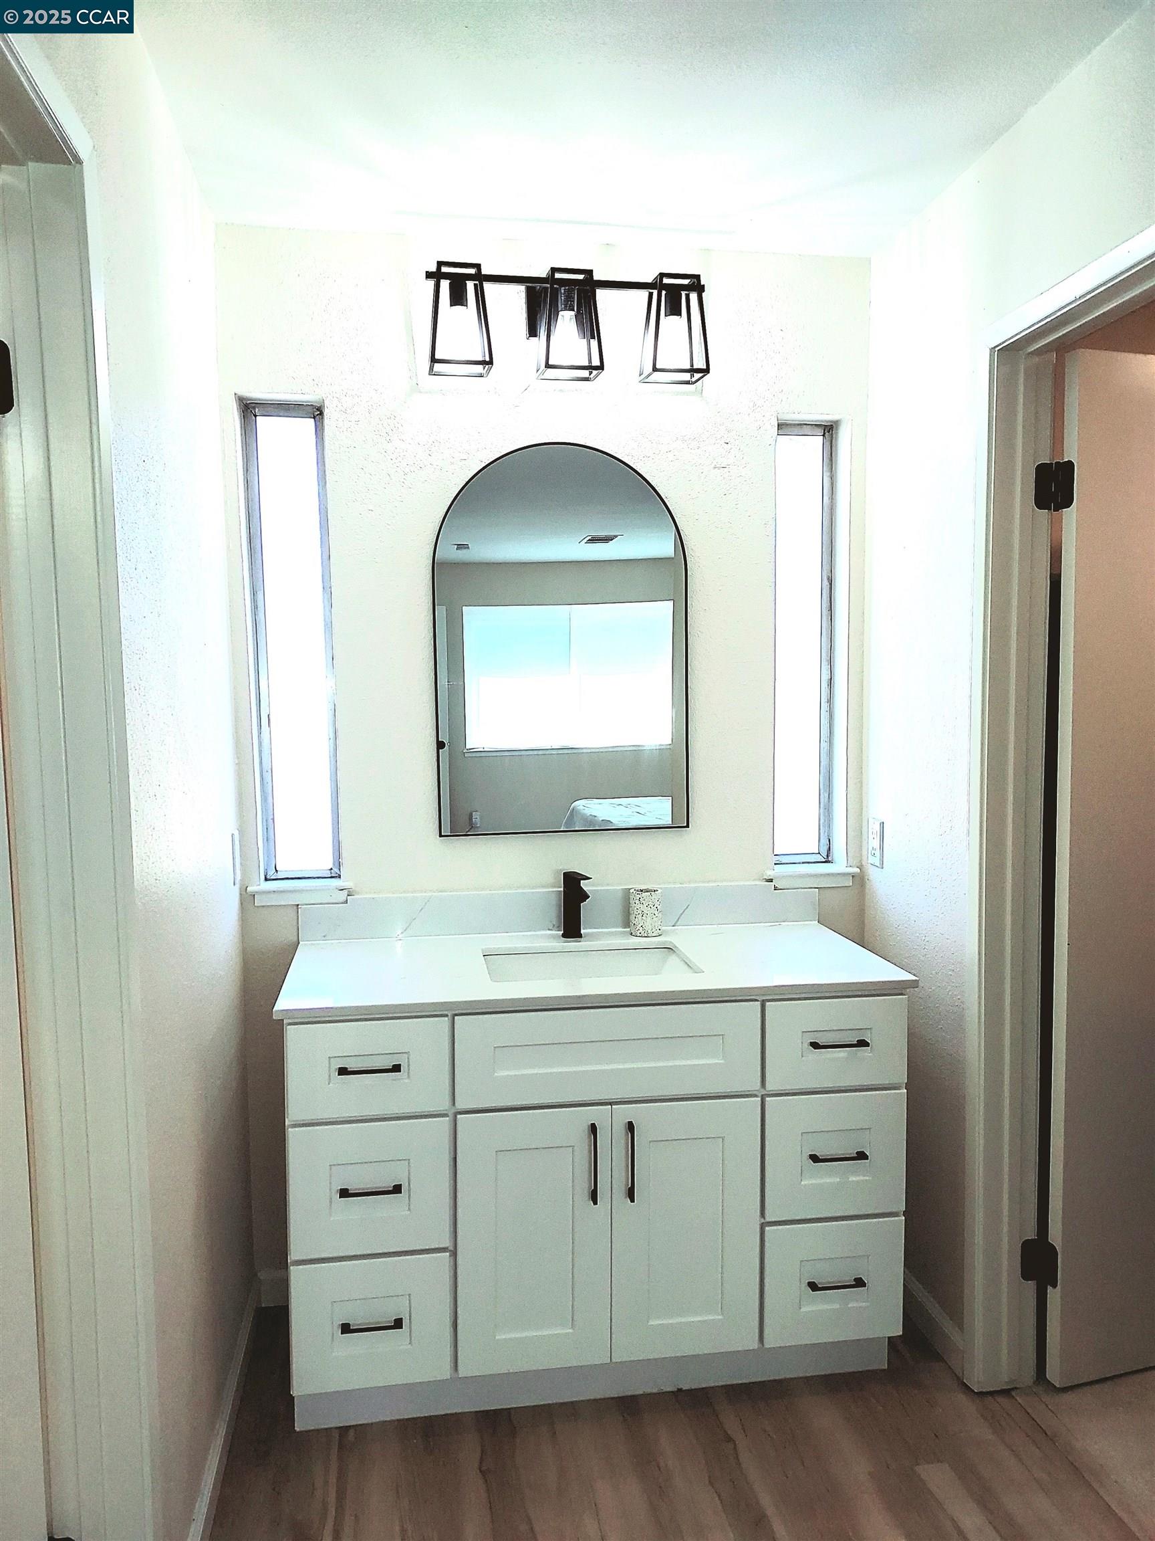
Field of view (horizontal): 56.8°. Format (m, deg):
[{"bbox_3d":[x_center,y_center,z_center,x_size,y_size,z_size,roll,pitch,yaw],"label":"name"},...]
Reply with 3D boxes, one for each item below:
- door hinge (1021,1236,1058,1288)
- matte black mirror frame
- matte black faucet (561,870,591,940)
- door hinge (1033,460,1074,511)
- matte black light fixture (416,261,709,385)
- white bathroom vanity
[{"bbox_3d":[0.937,1.001,2.160,0.069,0.090,0.036,0,4,3],"label":"door hinge"},{"bbox_3d":[-0.034,-0.308,2.520,0.600,0.911,0.025,-1,4,-9],"label":"matte black mirror frame"},{"bbox_3d":[-0.004,0.317,2.465,0.046,0.158,0.170,-1,4,-9],"label":"matte black faucet"},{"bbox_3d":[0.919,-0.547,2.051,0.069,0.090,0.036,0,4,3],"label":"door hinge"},{"bbox_3d":[-0.025,-0.978,2.387,0.617,0.215,0.195,-1,4,-9],"label":"matte black light fixture"},{"bbox_3d":[0.024,0.786,2.329,1.250,0.933,0.568,-1,4,-9],"label":"white bathroom vanity"}]

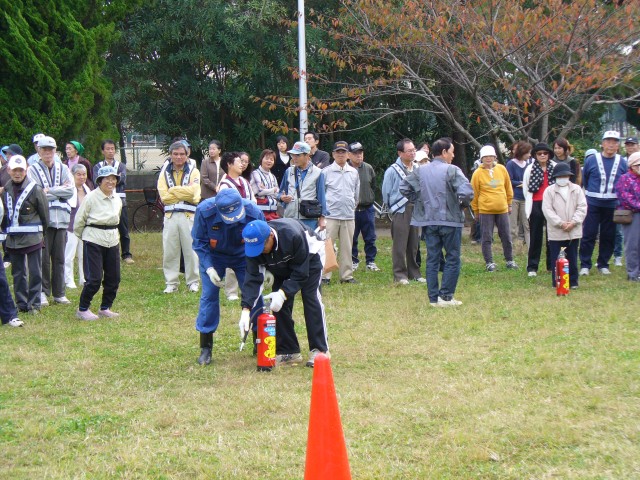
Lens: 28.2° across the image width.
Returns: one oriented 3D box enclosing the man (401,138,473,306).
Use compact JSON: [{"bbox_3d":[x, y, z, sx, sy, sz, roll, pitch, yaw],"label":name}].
[{"bbox_3d":[1.180,-0.191,12.744,0.680,1.652,0.380,1,5,23],"label":"man"}]

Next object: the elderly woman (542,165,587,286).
[{"bbox_3d":[2.698,-0.172,14.066,0.490,1.366,0.320,0,5,9],"label":"elderly woman"}]

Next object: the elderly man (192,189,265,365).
[{"bbox_3d":[-0.699,0.274,9.850,0.600,1.320,0.750,-2,5,-13],"label":"elderly man"}]

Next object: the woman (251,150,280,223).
[{"bbox_3d":[-0.659,-0.304,15.138,0.430,1.538,0.300,-2,5,-14],"label":"woman"}]

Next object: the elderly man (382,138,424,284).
[{"bbox_3d":[0.950,-0.343,14.682,0.500,1.650,0.340,-5,6,-40],"label":"elderly man"}]

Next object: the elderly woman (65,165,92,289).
[{"bbox_3d":[-2.971,-0.166,15.692,0.440,1.500,0.350,-4,5,-35],"label":"elderly woman"}]

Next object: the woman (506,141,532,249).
[{"bbox_3d":[2.774,-0.563,17.739,0.440,1.580,0.360,-4,5,-32],"label":"woman"}]

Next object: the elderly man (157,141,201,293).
[{"bbox_3d":[-1.612,-0.268,14.535,0.520,1.690,0.370,-2,4,-5],"label":"elderly man"}]

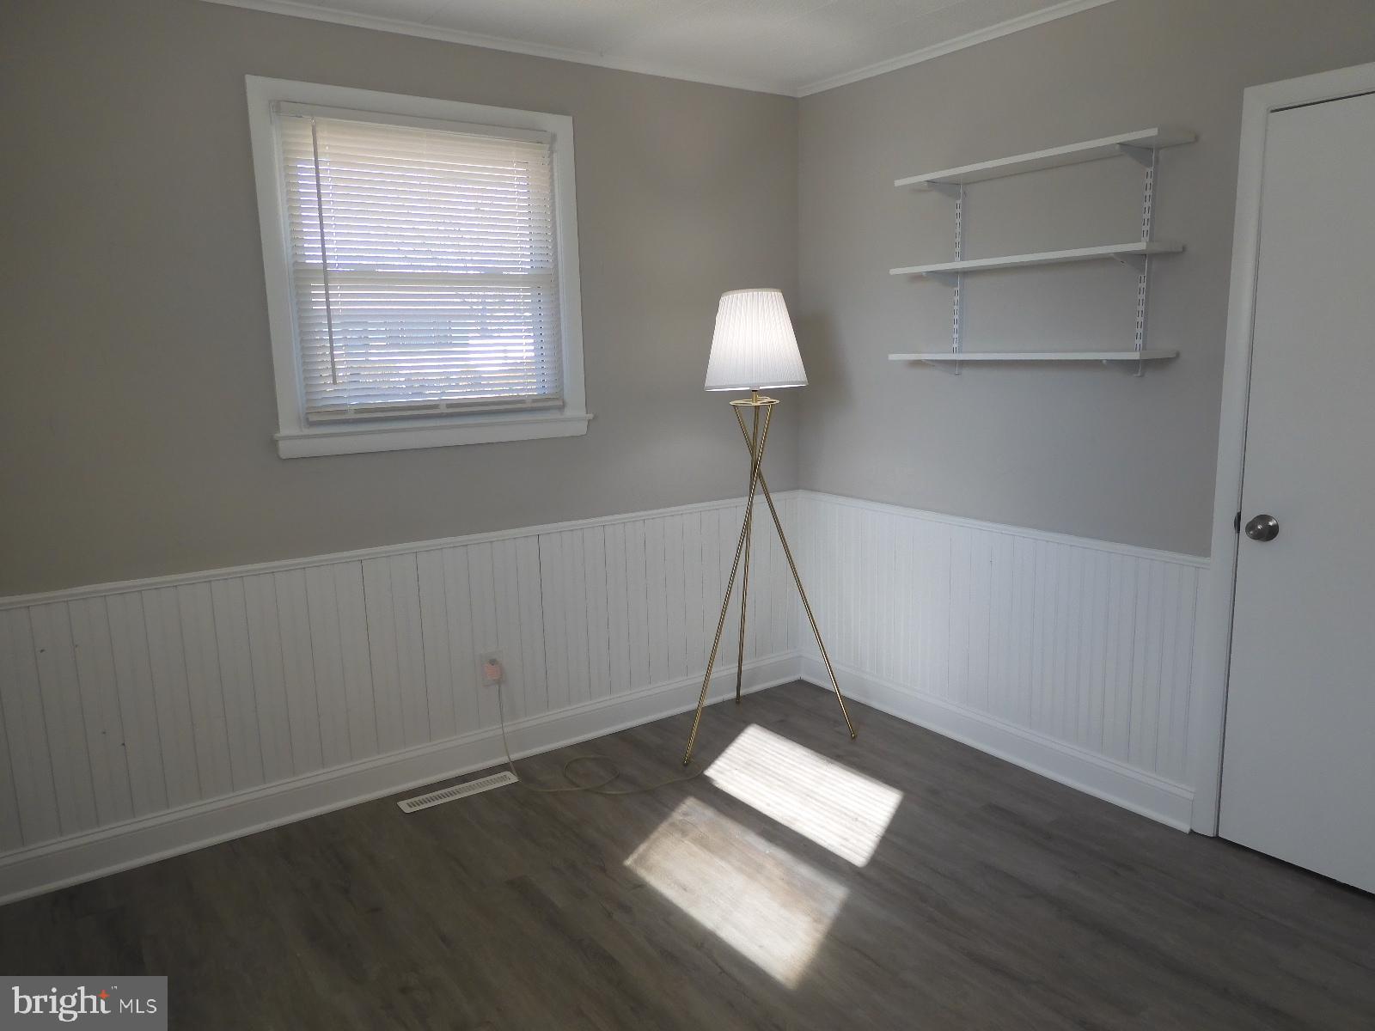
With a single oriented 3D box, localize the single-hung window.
[{"bbox_3d":[-0.813,-0.770,3.087,1.063,1.090,0.100,-8,12,-34],"label":"single-hung window"}]

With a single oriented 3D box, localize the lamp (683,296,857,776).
[{"bbox_3d":[0.219,0.012,3.566,0.668,1.645,0.525,-4,10,-17],"label":"lamp"}]

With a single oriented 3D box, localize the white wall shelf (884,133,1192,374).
[{"bbox_3d":[1.035,-0.758,2.948,0.196,0.650,0.917,-8,12,-34],"label":"white wall shelf"}]

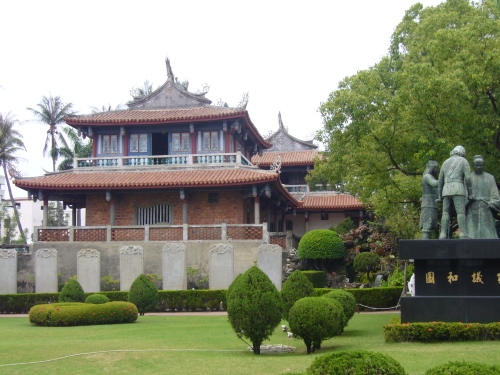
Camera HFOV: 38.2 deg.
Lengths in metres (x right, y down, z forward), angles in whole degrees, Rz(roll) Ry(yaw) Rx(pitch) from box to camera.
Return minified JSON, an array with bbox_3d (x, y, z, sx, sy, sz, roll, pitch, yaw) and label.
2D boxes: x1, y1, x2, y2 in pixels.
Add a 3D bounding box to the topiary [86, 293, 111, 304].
[{"bbox_3d":[-6.581,5.156,31.093,1.082,1.087,1.082,0,-7,0],"label":"topiary"}]

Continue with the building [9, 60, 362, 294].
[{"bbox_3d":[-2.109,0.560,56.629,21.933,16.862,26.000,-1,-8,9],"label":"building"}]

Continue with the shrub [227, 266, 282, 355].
[{"bbox_3d":[0.112,2.731,15.980,1.244,1.954,1.244,0,-7,0],"label":"shrub"}]

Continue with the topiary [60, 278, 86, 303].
[{"bbox_3d":[-8.753,5.390,35.399,1.275,1.746,1.275,0,-7,0],"label":"topiary"}]

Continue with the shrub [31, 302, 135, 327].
[{"bbox_3d":[-6.482,4.868,27.803,4.100,0.800,3.200,0,-7,0],"label":"shrub"}]

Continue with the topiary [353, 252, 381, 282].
[{"bbox_3d":[6.673,4.582,41.255,1.594,1.732,1.594,0,-7,0],"label":"topiary"}]

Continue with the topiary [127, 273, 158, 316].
[{"bbox_3d":[-5.144,5.206,34.919,1.449,1.985,1.449,0,-7,0],"label":"topiary"}]

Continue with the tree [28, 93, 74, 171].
[{"bbox_3d":[-18.422,0.738,65.463,4.600,18.812,4.600,0,-7,0],"label":"tree"}]

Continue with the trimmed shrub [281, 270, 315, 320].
[{"bbox_3d":[1.664,3.875,24.907,1.267,2.012,1.267,0,-7,0],"label":"trimmed shrub"}]

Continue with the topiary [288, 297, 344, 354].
[{"bbox_3d":[1.484,3.078,16.036,1.275,1.279,1.275,0,-7,0],"label":"topiary"}]

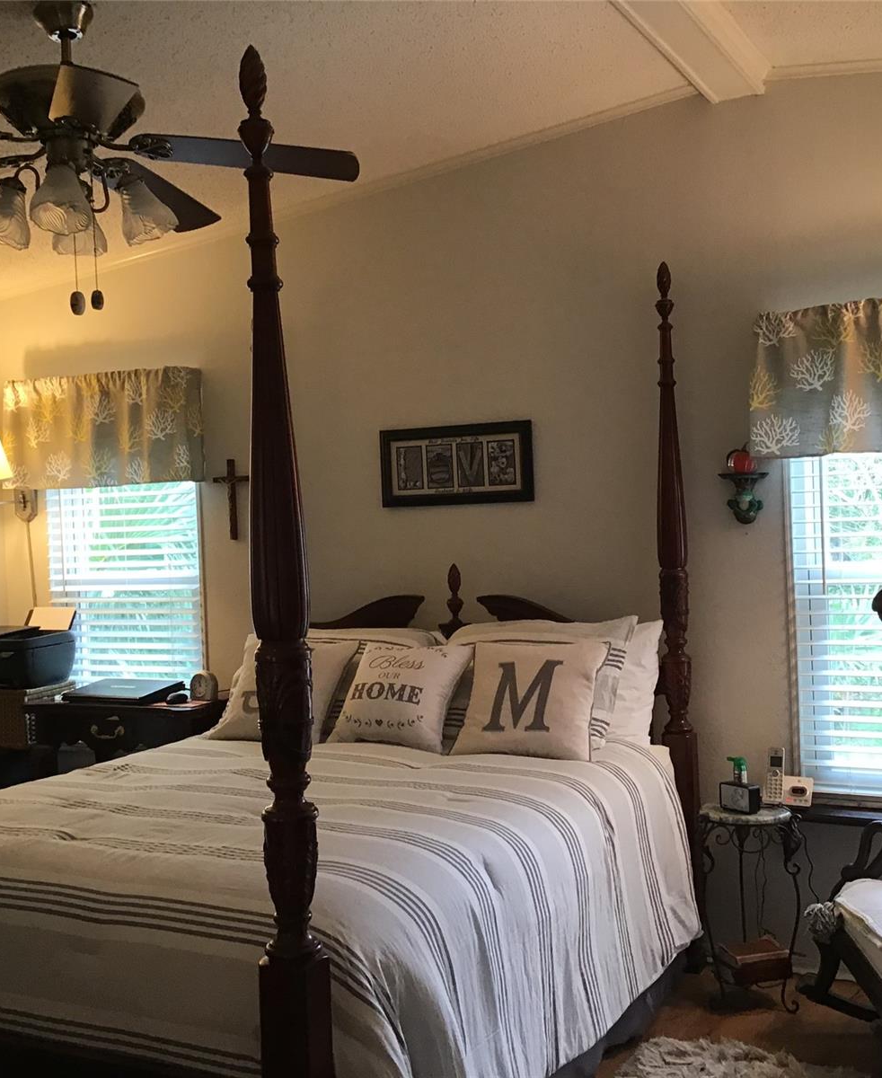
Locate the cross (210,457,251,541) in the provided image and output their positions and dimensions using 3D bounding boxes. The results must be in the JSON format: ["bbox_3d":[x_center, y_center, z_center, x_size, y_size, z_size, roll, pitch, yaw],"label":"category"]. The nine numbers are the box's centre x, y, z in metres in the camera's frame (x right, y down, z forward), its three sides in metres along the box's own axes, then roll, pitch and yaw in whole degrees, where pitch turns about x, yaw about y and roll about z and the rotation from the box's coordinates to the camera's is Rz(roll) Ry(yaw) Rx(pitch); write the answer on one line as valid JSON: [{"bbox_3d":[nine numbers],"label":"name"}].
[{"bbox_3d":[-0.774,-0.144,4.728,0.171,0.305,0.026,-2,1,28],"label":"cross"}]

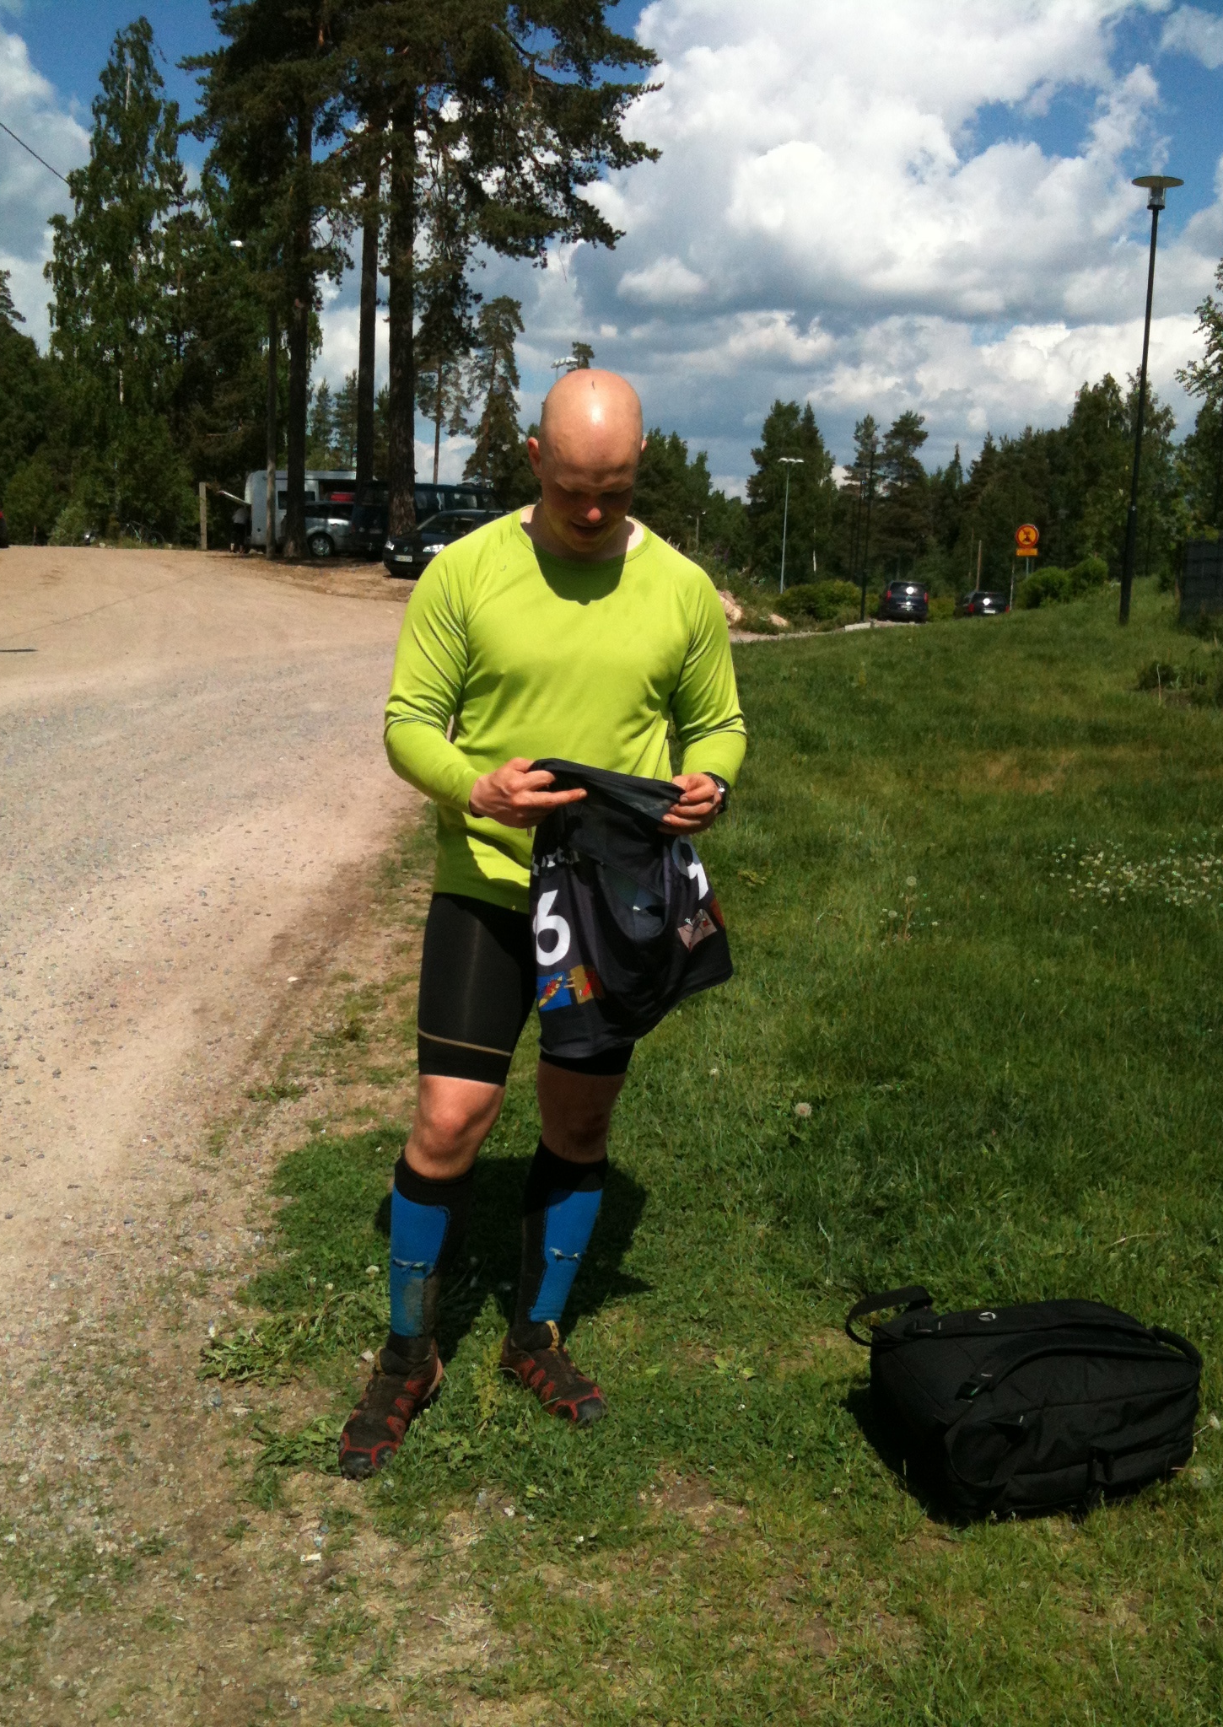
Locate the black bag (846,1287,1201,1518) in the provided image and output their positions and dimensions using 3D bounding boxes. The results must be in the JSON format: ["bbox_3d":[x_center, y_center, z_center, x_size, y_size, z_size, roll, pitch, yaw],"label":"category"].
[{"bbox_3d":[0.683,0.897,2.928,0.480,0.205,0.300,-1,8,-22],"label":"black bag"}]

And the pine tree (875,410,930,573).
[{"bbox_3d":[17.530,-21.211,104.202,3.600,11.468,3.600,2,8,0],"label":"pine tree"}]

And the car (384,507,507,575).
[{"bbox_3d":[-3.181,-6.999,38.300,1.780,1.450,4.500,6,9,29],"label":"car"}]

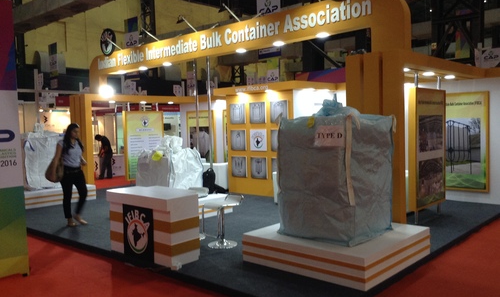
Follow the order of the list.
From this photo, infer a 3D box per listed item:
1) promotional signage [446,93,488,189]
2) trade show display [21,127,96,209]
[{"bbox_3d":[3.778,-0.119,8.817,1.196,1.790,0.082,1,4,43],"label":"promotional signage"},{"bbox_3d":[-4.484,0.318,10.347,1.539,1.652,1.508,1,5,43],"label":"trade show display"}]

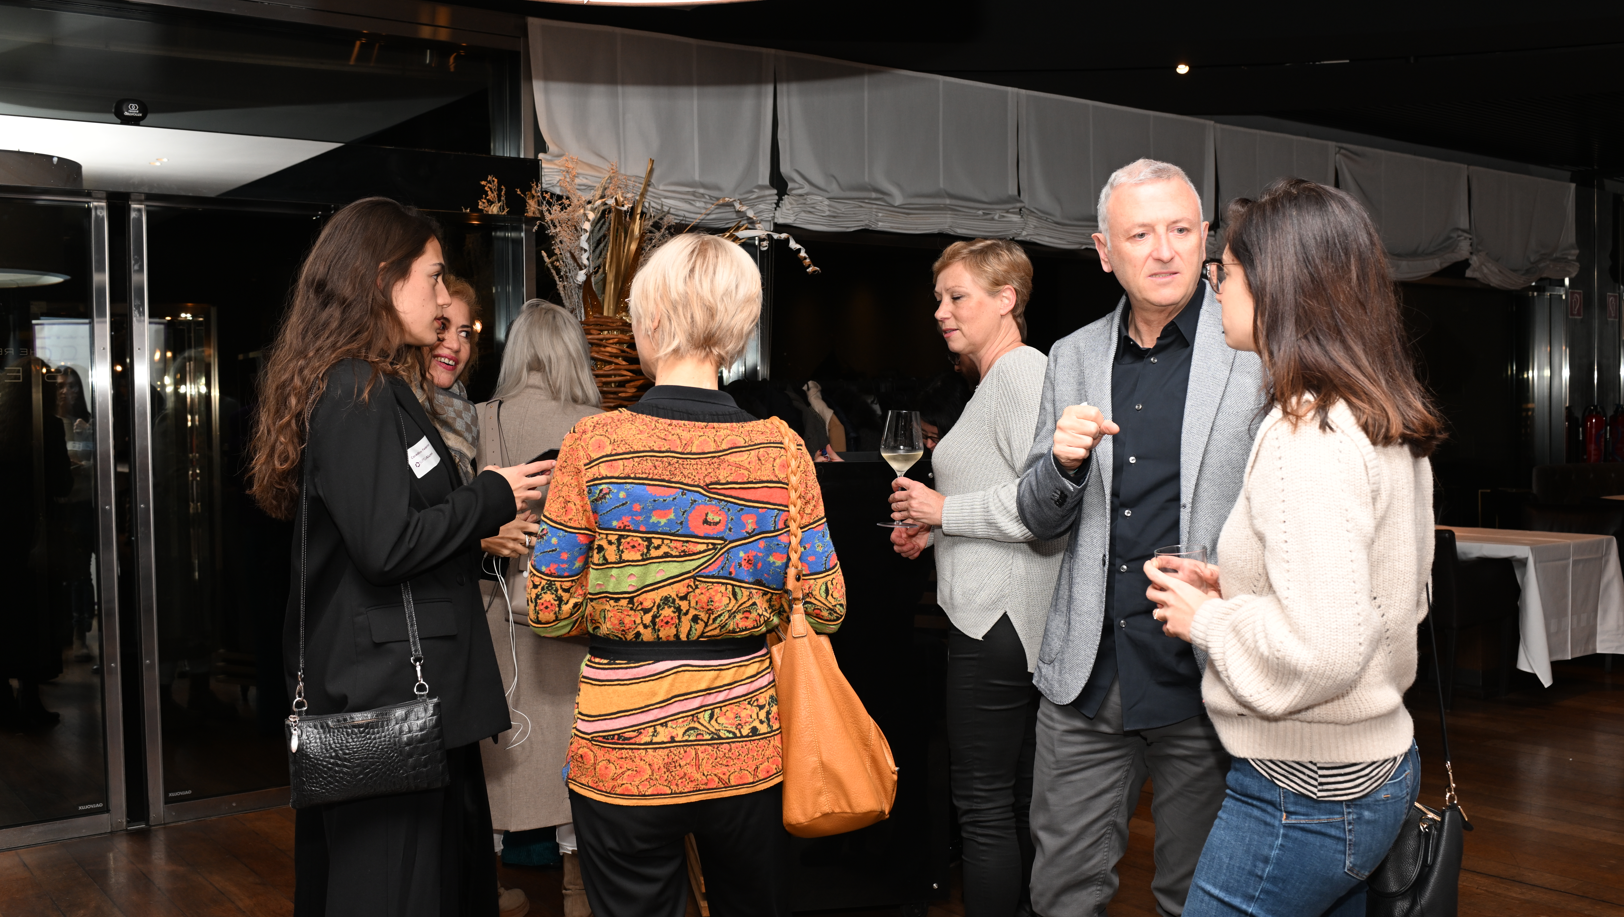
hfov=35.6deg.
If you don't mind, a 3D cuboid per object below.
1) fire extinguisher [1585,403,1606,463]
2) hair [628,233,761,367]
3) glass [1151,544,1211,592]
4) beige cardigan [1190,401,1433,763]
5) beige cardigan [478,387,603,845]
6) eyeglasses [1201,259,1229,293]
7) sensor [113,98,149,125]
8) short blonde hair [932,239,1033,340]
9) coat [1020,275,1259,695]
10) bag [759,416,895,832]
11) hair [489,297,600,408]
[{"bbox_3d":[5.552,-0.126,17.900,0.170,0.520,0.160,0,2,38],"label":"fire extinguisher"},{"bbox_3d":[-0.174,-0.235,3.740,0.195,0.205,0.205,-2,2,-18],"label":"hair"},{"bbox_3d":[0.498,0.159,3.400,0.077,0.090,0.077,-1,2,0],"label":"glass"},{"bbox_3d":[0.667,0.146,3.350,0.290,0.500,0.430,0,2,29],"label":"beige cardigan"},{"bbox_3d":[-0.688,0.376,6.450,0.470,1.130,0.300,-1,2,7],"label":"beige cardigan"},{"bbox_3d":[0.591,-0.239,3.330,0.140,0.047,0.140,0,2,24],"label":"eyeglasses"},{"bbox_3d":[-2.215,-1.130,8.220,0.065,0.087,0.115,0,2,38],"label":"sensor"},{"bbox_3d":[0.354,-0.347,5.200,0.205,0.210,0.180,-2,2,-37],"label":"short blonde hair"},{"bbox_3d":[0.532,0.057,3.930,0.460,0.650,0.310,-1,2,-5],"label":"coat"},{"bbox_3d":[0.029,0.240,3.680,0.170,0.585,0.310,-1,2,18],"label":"bag"},{"bbox_3d":[-0.679,-0.269,6.450,0.255,0.285,0.220,-1,2,6],"label":"hair"}]

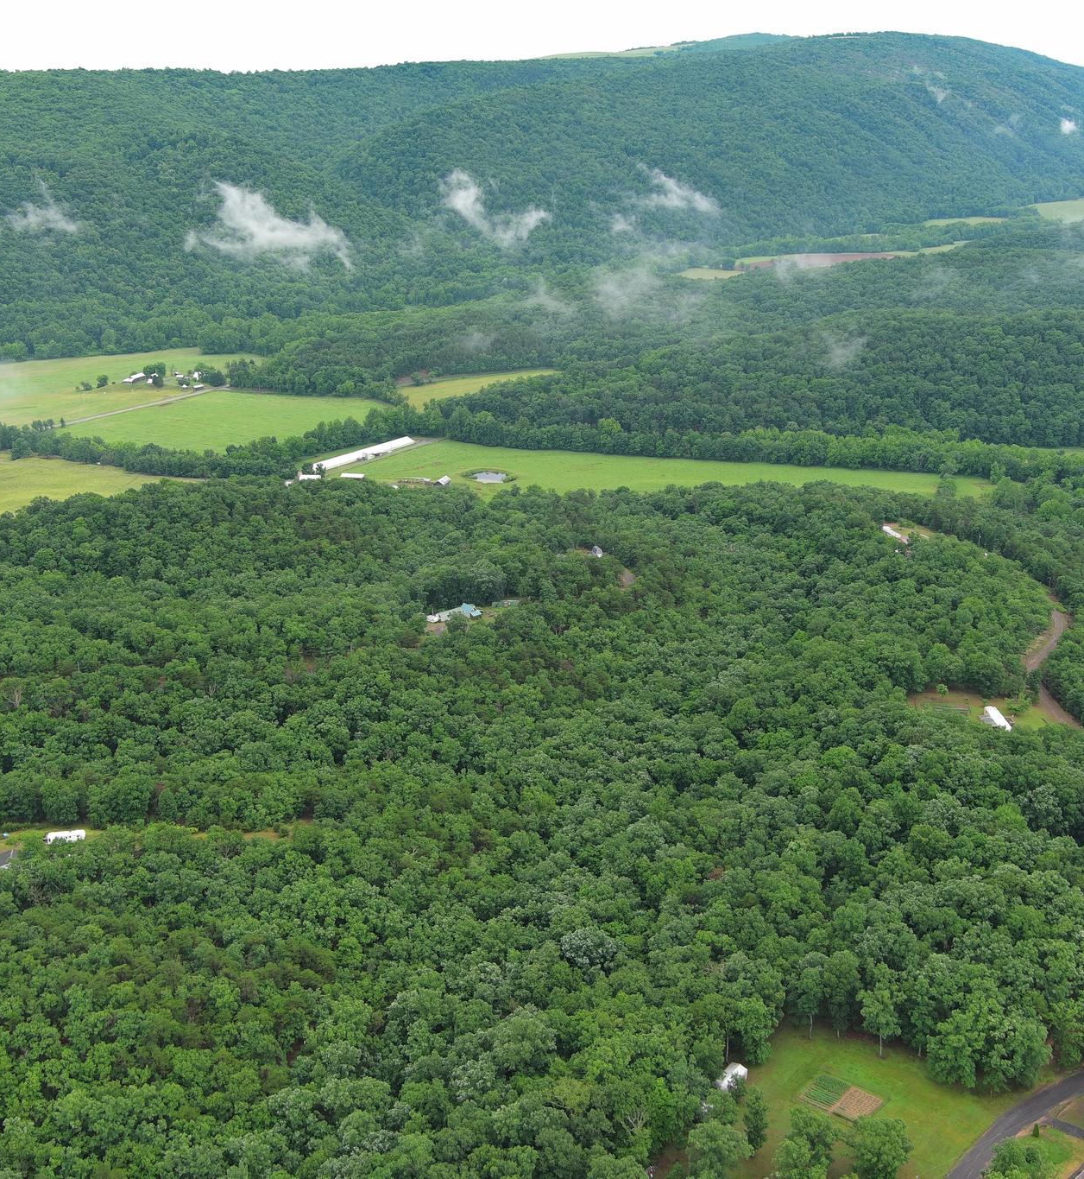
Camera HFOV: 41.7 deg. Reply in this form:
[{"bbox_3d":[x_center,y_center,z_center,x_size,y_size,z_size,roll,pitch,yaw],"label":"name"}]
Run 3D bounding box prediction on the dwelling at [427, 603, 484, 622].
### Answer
[{"bbox_3d":[-35.766,10.018,590.000,18.500,5.500,10.000,-12,23,-31],"label":"dwelling"}]

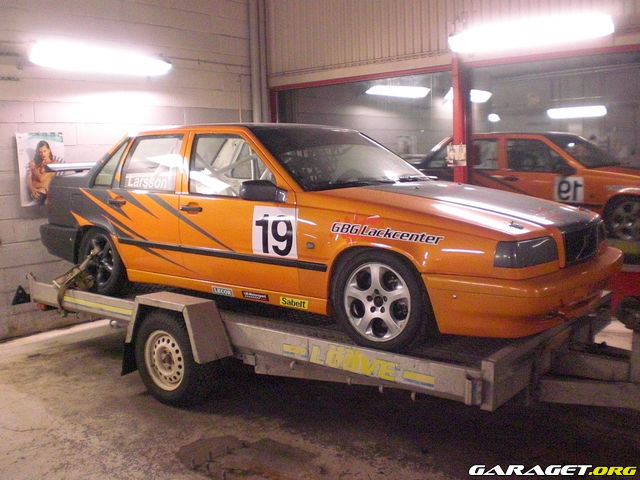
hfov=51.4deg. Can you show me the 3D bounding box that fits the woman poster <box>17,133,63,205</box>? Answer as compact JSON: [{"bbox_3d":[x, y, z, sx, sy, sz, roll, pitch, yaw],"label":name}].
[{"bbox_3d":[-2.623,-0.673,6.329,0.020,0.690,0.475,5,9,41],"label":"woman poster"}]

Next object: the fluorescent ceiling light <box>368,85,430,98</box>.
[{"bbox_3d":[1.216,-2.267,10.149,0.160,0.110,1.520,5,9,41],"label":"fluorescent ceiling light"}]

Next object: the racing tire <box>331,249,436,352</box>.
[{"bbox_3d":[0.380,0.328,3.726,0.615,0.615,0.210,4,9,38],"label":"racing tire"}]

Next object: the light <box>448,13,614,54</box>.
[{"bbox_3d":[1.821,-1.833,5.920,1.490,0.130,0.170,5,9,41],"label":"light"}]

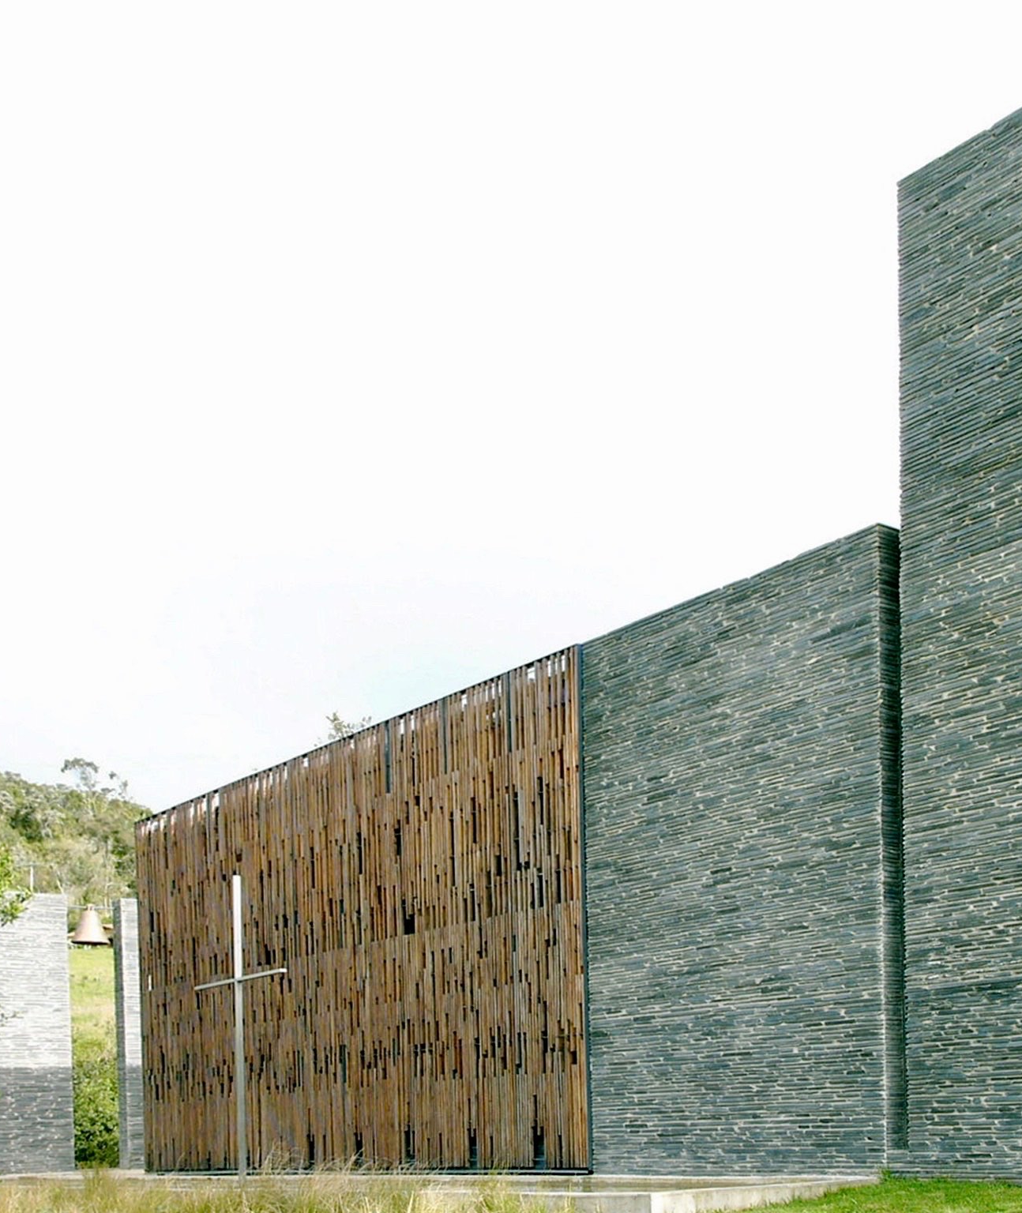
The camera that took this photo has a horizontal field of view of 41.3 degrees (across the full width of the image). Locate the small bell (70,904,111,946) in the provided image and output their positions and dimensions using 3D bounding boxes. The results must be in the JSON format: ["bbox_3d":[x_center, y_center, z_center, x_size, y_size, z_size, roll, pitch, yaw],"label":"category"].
[{"bbox_3d":[-5.919,4.493,19.118,0.535,0.562,0.535,4,-9,-35],"label":"small bell"}]

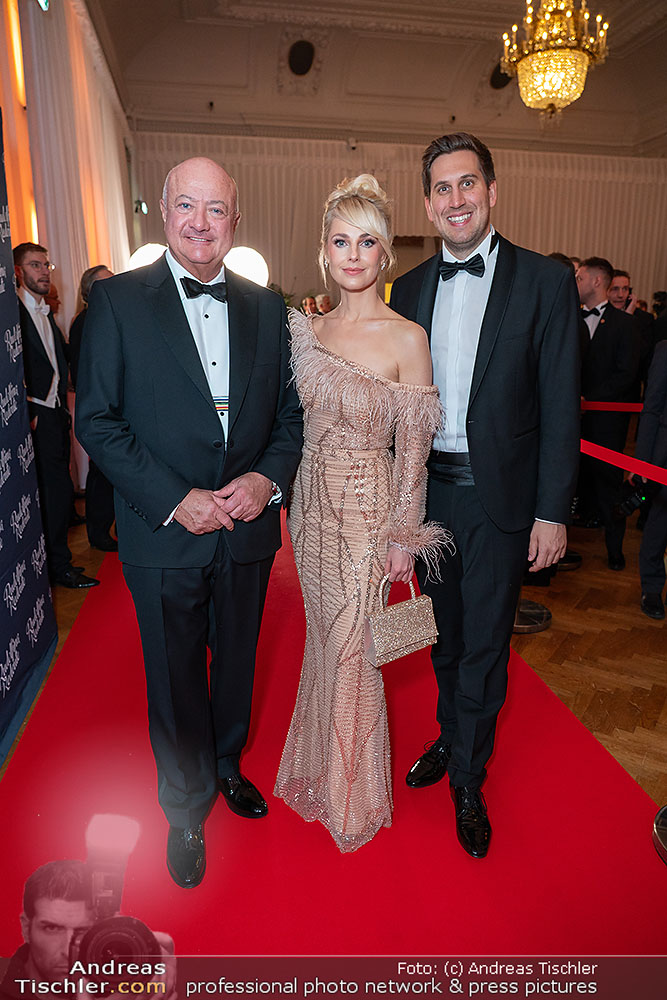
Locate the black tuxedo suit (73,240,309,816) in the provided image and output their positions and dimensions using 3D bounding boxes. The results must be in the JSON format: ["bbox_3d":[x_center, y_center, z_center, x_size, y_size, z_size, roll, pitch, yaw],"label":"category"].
[{"bbox_3d":[-0.353,0.173,1.783,0.570,1.515,0.420,-5,16,-22],"label":"black tuxedo suit"}]

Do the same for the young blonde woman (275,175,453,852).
[{"bbox_3d":[0.065,0.059,1.826,0.500,1.760,0.420,3,14,12],"label":"young blonde woman"}]

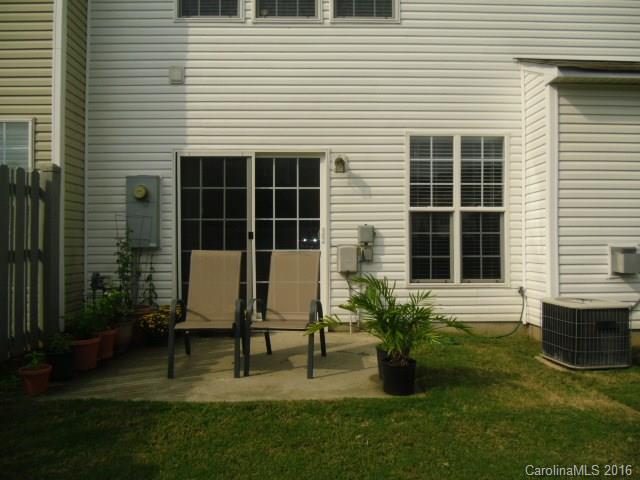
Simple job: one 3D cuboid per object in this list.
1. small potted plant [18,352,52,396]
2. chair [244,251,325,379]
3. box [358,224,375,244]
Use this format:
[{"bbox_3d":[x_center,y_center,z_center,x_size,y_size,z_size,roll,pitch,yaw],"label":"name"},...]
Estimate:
[{"bbox_3d":[-2.120,0.980,3.720,0.260,0.310,0.260,0,-1,-1],"label":"small potted plant"},{"bbox_3d":[-0.280,0.610,4.460,0.590,1.020,0.800,0,-1,7],"label":"chair"},{"bbox_3d":[0.552,-0.065,5.931,0.190,0.226,0.100,0,-1,-1],"label":"box"}]

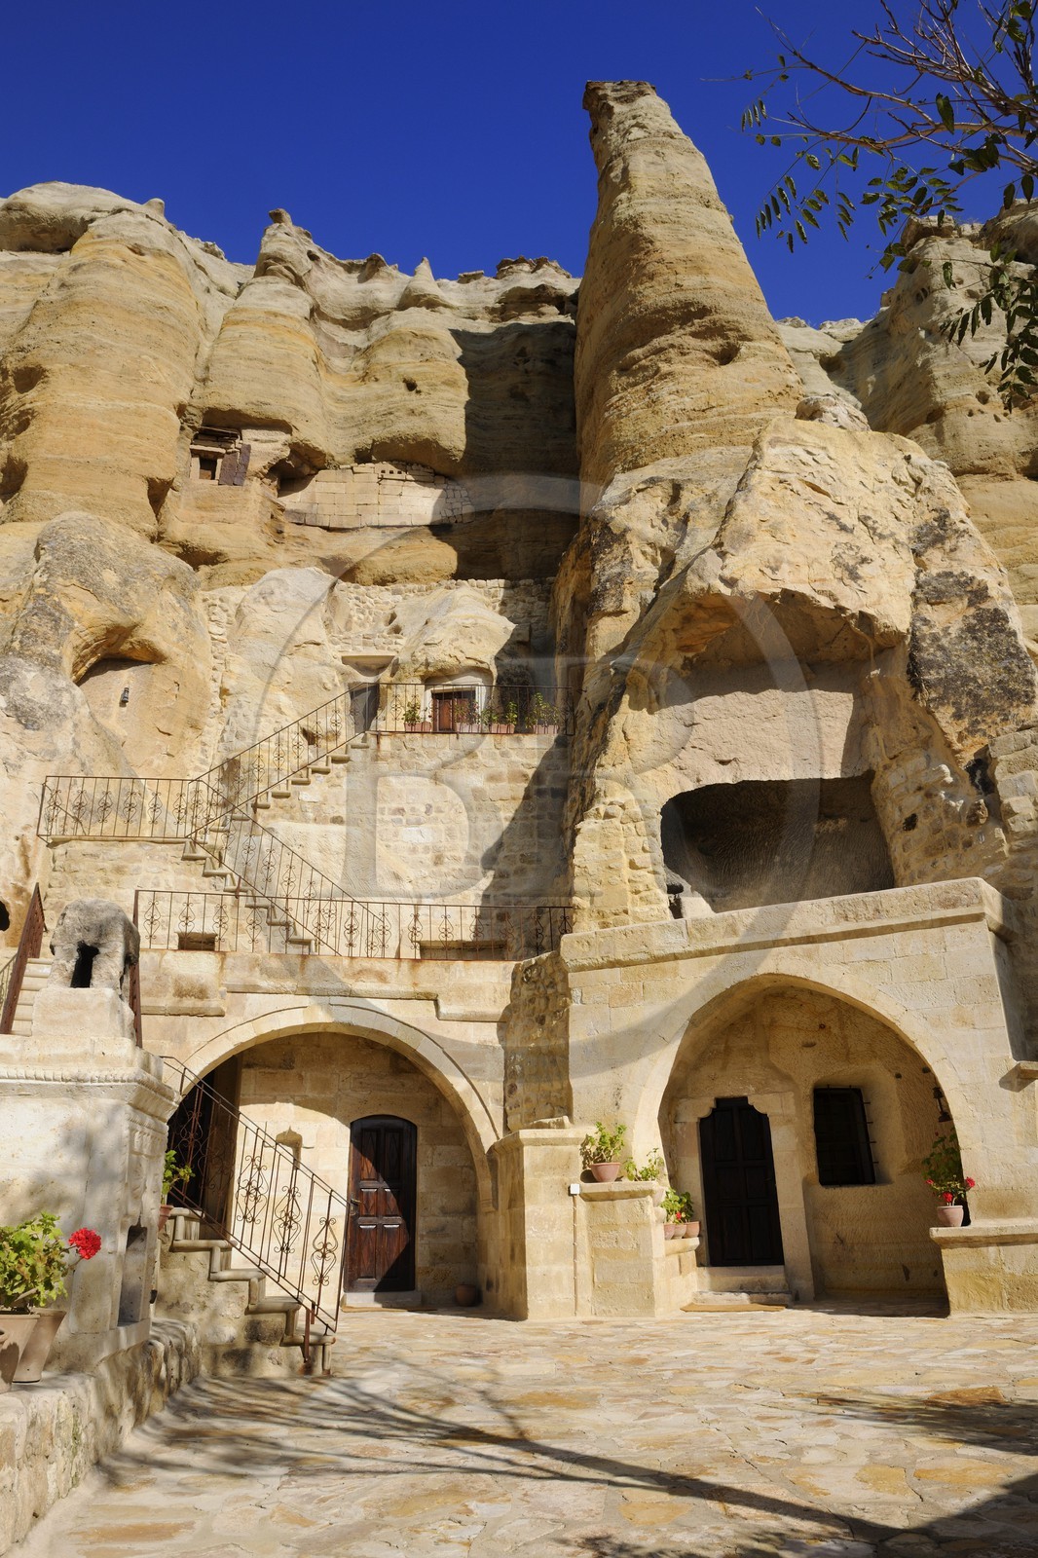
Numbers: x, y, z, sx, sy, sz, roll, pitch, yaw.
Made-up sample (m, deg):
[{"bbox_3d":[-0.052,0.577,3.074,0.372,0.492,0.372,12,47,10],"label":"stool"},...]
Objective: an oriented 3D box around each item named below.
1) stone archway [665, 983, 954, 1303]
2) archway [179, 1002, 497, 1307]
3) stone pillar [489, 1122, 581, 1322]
[{"bbox_3d":[3.334,4.217,12.318,3.172,3.640,1.040,-9,-21,19],"label":"stone archway"},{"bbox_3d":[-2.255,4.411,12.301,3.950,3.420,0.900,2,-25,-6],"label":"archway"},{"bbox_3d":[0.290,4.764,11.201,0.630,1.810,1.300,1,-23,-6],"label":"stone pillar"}]

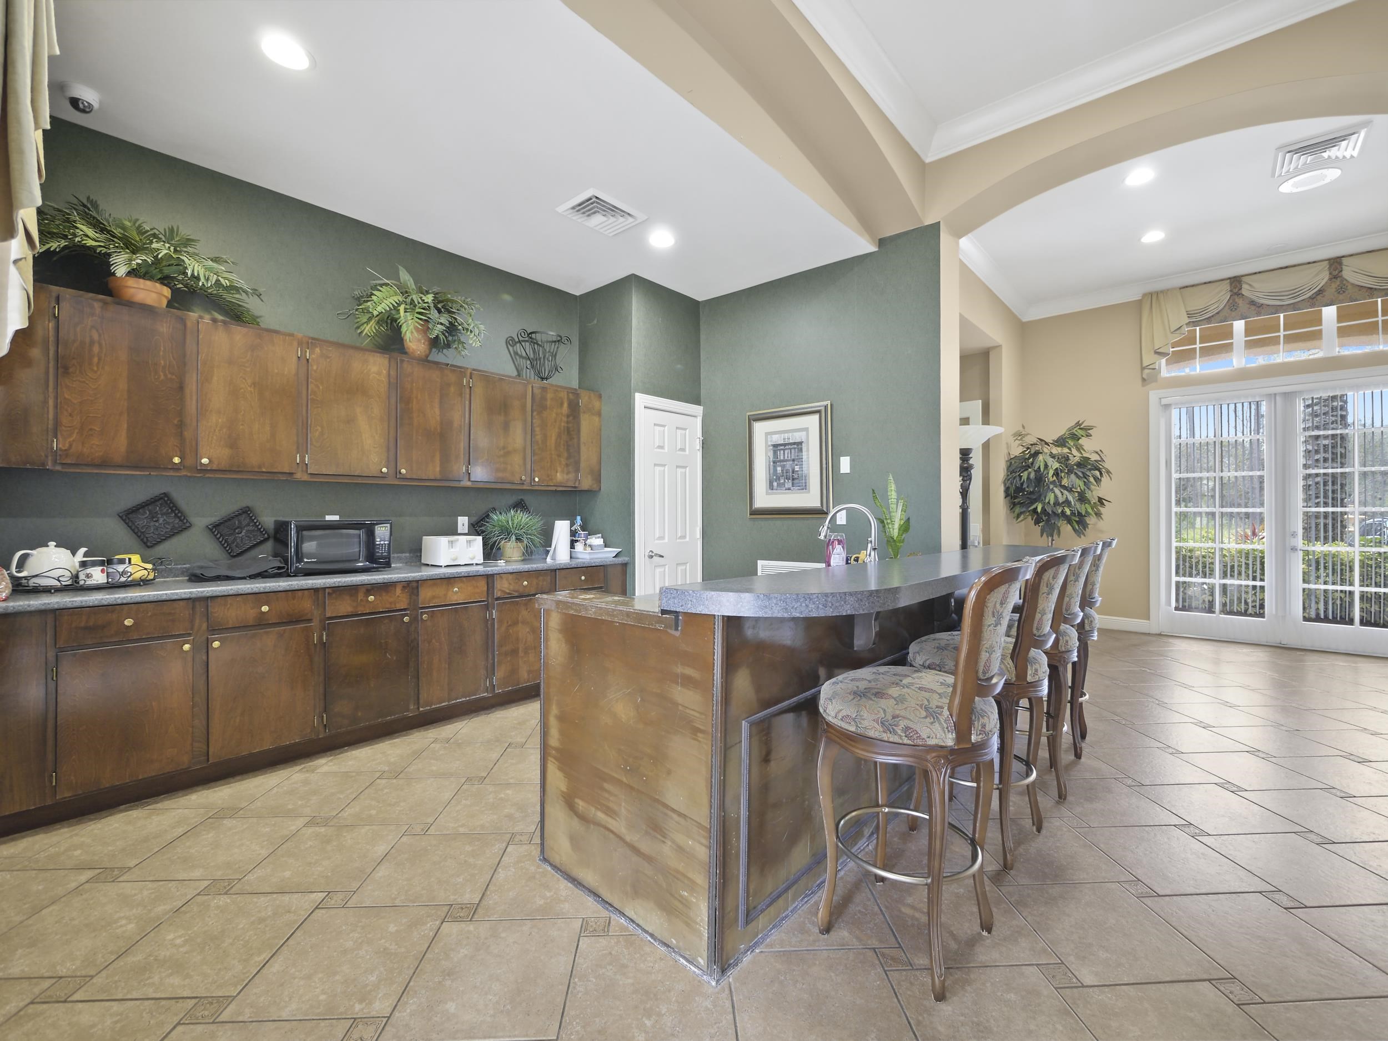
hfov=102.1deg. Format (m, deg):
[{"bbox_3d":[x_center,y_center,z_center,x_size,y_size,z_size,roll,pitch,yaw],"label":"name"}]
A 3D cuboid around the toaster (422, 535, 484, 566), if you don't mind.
[{"bbox_3d":[-1.612,0.201,3.751,0.295,0.192,0.266,0,0,41],"label":"toaster"}]

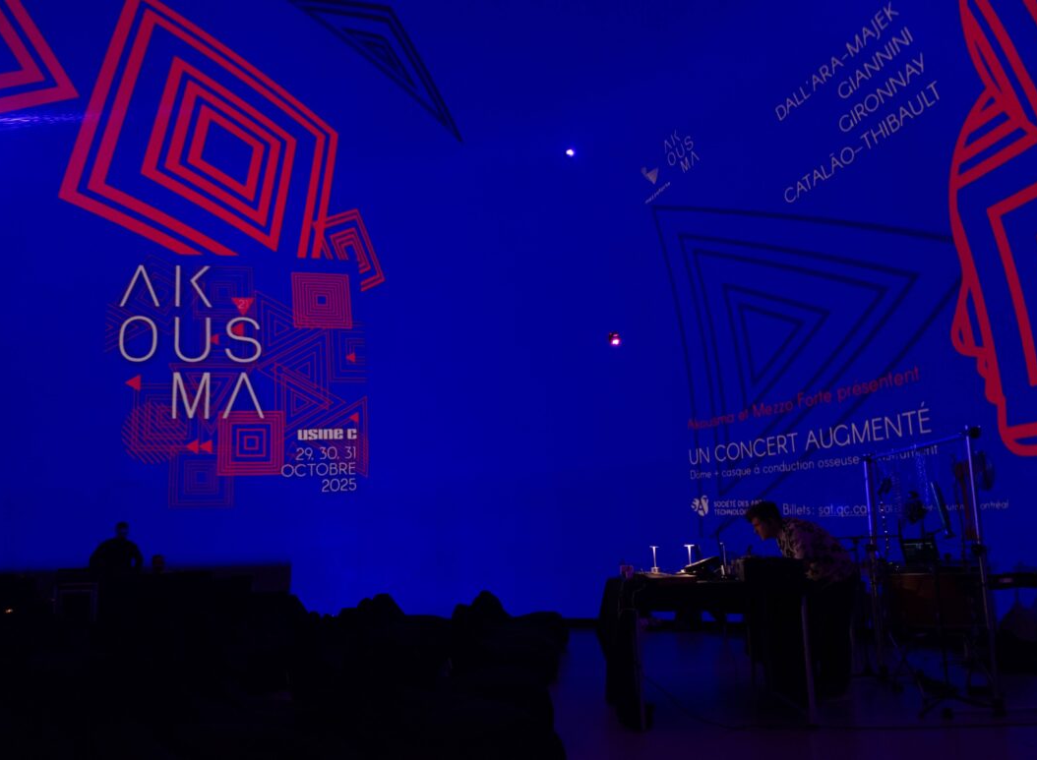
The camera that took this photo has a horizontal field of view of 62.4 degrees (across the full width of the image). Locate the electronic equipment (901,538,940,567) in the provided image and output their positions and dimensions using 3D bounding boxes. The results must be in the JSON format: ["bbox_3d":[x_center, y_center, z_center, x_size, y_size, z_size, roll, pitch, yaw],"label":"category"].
[{"bbox_3d":[3.426,1.476,7.295,0.300,0.210,0.230,-1,-11,0],"label":"electronic equipment"}]

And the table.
[{"bbox_3d":[1.137,1.650,5.379,1.050,0.790,1.200,-1,-11,0],"label":"table"}]

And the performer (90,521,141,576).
[{"bbox_3d":[-5.054,2.521,10.724,0.620,1.500,0.420,5,-12,-25],"label":"performer"}]

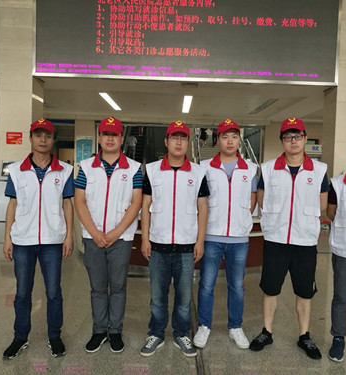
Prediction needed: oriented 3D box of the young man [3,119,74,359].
[{"bbox_3d":[-0.987,0.364,2.884,0.500,1.730,0.330,1,3,-15],"label":"young man"}]

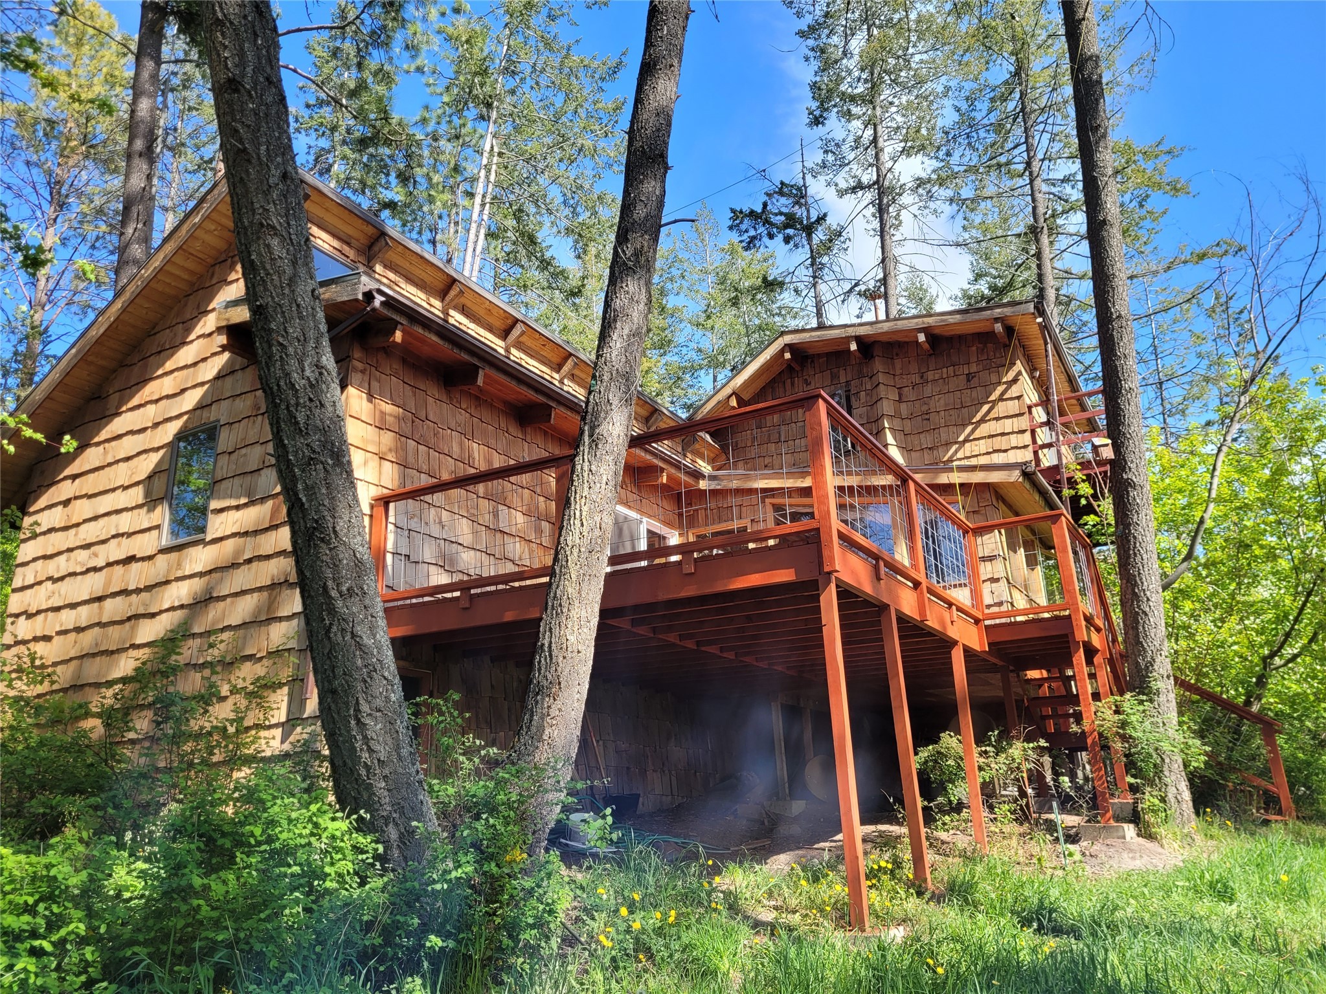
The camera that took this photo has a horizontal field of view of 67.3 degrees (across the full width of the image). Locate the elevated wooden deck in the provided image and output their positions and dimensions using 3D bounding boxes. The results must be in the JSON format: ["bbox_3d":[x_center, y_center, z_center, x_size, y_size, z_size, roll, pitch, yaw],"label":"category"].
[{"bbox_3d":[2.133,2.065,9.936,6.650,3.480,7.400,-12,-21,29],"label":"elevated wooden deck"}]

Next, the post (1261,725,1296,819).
[{"bbox_3d":[6.623,2.954,10.717,0.100,0.987,0.100,-12,-21,29],"label":"post"}]

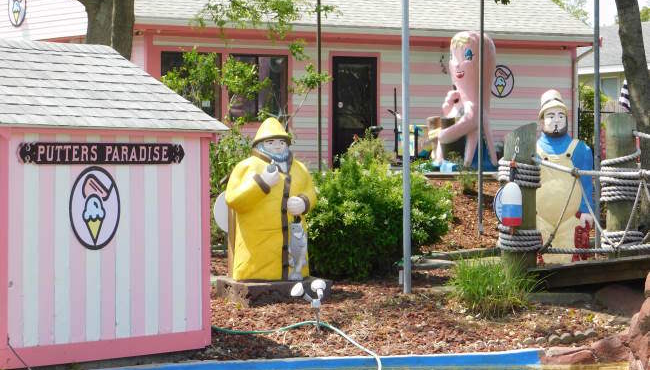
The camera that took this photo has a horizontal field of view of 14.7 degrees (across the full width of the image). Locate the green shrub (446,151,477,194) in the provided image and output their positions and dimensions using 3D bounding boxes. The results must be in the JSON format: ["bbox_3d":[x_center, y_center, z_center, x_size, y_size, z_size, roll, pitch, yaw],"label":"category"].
[{"bbox_3d":[1.979,-0.181,36.500,0.430,0.609,0.420,0,1,0],"label":"green shrub"}]

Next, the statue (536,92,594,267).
[{"bbox_3d":[2.436,-0.071,25.500,0.620,1.793,0.500,0,1,12],"label":"statue"}]

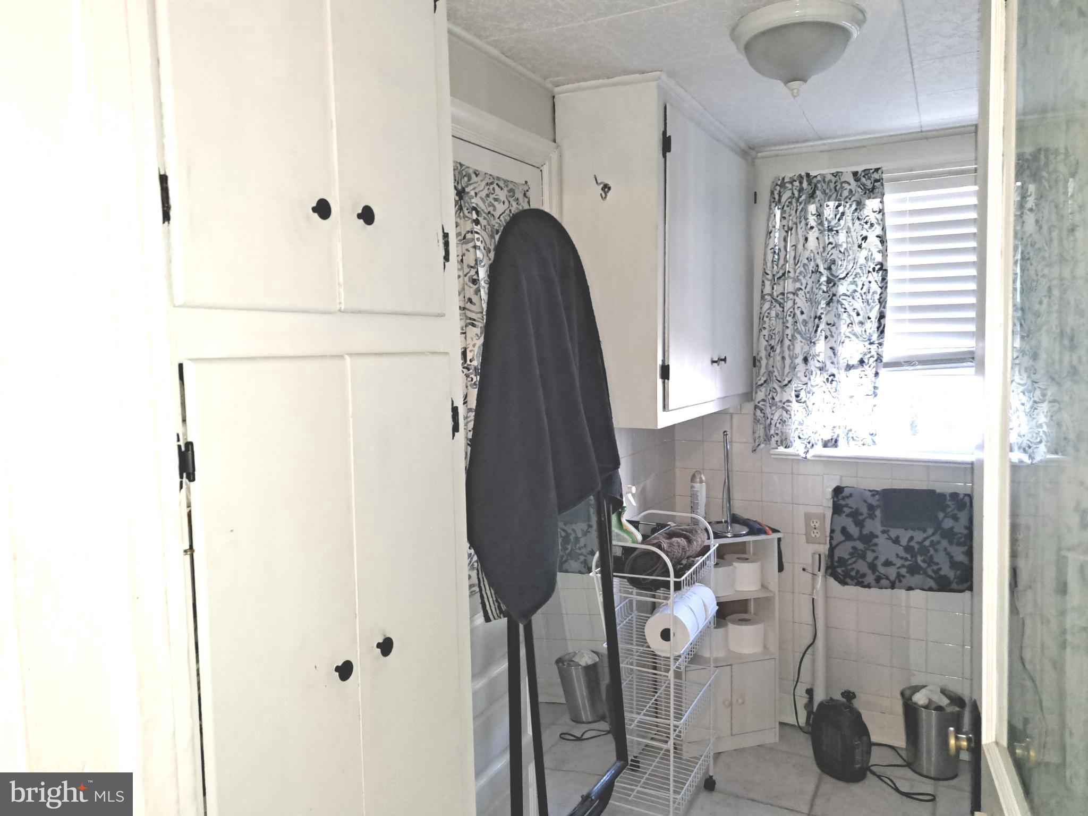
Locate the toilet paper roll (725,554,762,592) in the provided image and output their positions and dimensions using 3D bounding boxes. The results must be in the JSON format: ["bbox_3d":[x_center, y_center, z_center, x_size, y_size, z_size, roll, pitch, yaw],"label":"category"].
[{"bbox_3d":[0.722,0.596,2.736,0.130,0.100,0.130,-1,4,0],"label":"toilet paper roll"}]

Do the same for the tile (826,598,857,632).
[{"bbox_3d":[1.059,0.734,2.691,0.108,0.108,0.010,1,4,29],"label":"tile"}]

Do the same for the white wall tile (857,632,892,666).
[{"bbox_3d":[1.158,0.844,2.646,0.108,0.108,0.010,1,4,29],"label":"white wall tile"}]

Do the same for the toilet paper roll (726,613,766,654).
[{"bbox_3d":[0.732,0.817,2.736,0.131,0.099,0.131,-1,4,0],"label":"toilet paper roll"}]

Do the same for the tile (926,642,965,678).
[{"bbox_3d":[1.351,0.848,2.543,0.108,0.108,0.009,1,4,28],"label":"tile"}]

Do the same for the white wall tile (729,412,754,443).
[{"bbox_3d":[0.755,0.074,2.800,0.108,0.108,0.009,1,4,28],"label":"white wall tile"}]

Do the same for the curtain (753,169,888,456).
[{"bbox_3d":[0.943,-0.321,2.606,0.446,0.978,0.080,1,4,29],"label":"curtain"}]

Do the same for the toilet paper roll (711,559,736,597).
[{"bbox_3d":[0.607,0.595,2.657,0.125,0.101,0.125,-1,4,0],"label":"toilet paper roll"}]

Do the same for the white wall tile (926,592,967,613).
[{"bbox_3d":[1.345,0.628,2.526,0.108,0.108,0.010,1,4,29],"label":"white wall tile"}]

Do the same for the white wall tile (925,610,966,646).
[{"bbox_3d":[1.349,0.739,2.536,0.108,0.108,0.009,1,4,28],"label":"white wall tile"}]

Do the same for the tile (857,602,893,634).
[{"bbox_3d":[1.155,0.735,2.638,0.108,0.108,0.010,1,4,29],"label":"tile"}]

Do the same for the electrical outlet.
[{"bbox_3d":[0.975,0.432,2.704,0.072,0.116,0.009,1,4,28],"label":"electrical outlet"}]

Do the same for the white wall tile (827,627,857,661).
[{"bbox_3d":[1.061,0.844,2.697,0.108,0.108,0.009,1,4,28],"label":"white wall tile"}]

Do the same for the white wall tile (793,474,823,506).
[{"bbox_3d":[0.953,0.296,2.712,0.108,0.108,0.009,1,4,28],"label":"white wall tile"}]

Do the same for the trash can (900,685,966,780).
[{"bbox_3d":[1.280,1.068,2.481,0.194,0.240,0.194,1,4,28],"label":"trash can"}]

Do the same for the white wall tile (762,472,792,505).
[{"bbox_3d":[0.856,0.294,2.766,0.108,0.108,0.010,1,4,29],"label":"white wall tile"}]

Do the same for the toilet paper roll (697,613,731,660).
[{"bbox_3d":[0.598,0.817,2.689,0.122,0.101,0.122,-1,4,0],"label":"toilet paper roll"}]

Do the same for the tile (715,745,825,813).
[{"bbox_3d":[0.728,1.204,2.479,0.331,0.010,0.331,1,4,29],"label":"tile"}]

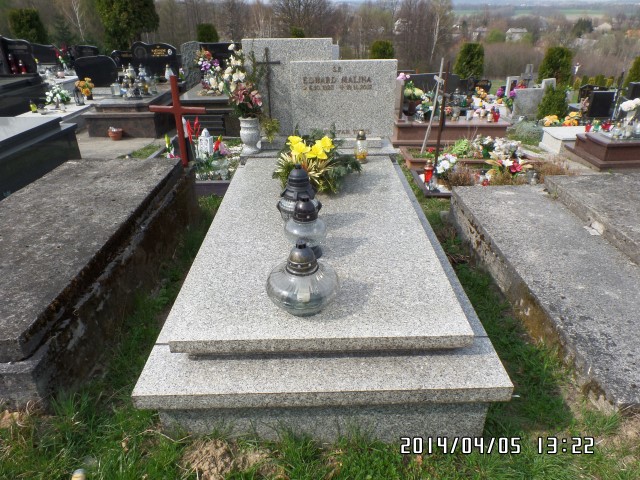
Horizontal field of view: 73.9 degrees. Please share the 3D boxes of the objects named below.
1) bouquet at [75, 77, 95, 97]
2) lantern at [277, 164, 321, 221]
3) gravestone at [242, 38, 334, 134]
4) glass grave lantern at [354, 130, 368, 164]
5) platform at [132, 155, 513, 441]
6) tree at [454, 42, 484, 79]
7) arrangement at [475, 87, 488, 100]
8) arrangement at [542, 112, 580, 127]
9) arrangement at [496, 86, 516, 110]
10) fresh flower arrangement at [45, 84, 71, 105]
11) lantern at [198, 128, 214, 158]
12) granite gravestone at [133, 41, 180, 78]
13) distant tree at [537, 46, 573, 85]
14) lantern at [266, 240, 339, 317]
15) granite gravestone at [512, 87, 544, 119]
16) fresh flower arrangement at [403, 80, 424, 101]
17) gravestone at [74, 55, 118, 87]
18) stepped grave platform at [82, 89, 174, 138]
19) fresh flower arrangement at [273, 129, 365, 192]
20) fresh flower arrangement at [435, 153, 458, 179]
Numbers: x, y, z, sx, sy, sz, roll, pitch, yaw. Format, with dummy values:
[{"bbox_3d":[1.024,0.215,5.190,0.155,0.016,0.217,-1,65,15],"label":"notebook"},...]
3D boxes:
[{"bbox_3d":[-2.714,-1.763,4.900,0.210,0.220,0.210,-1,28,0],"label":"bouquet"},{"bbox_3d":[-0.095,-0.198,1.885,0.197,0.280,0.191,-1,29,0],"label":"lantern"},{"bbox_3d":[-0.193,-0.954,2.696,0.540,0.590,0.090,-1,26,0],"label":"gravestone"},{"bbox_3d":[0.259,-0.587,2.662,0.087,0.192,0.087,-1,29,0],"label":"glass grave lantern"},{"bbox_3d":[0.003,0.049,2.081,1.080,0.346,1.912,-1,29,0],"label":"platform"},{"bbox_3d":[4.922,-5.811,14.000,0.968,1.550,0.968,-1,28,0],"label":"tree"},{"bbox_3d":[3.115,-2.825,8.200,0.250,0.260,0.240,-1,29,0],"label":"arrangement"},{"bbox_3d":[3.351,-1.672,5.900,0.450,0.180,0.260,-1,29,0],"label":"arrangement"},{"bbox_3d":[2.939,-2.230,6.700,0.280,0.340,0.260,-1,29,0],"label":"arrangement"},{"bbox_3d":[-3.334,-1.835,5.400,0.300,0.260,0.270,-1,29,0],"label":"fresh flower arrangement"},{"bbox_3d":[-1.006,-0.863,3.731,0.120,0.230,0.120,11,31,21],"label":"lantern"},{"bbox_3d":[-2.476,-2.709,6.400,0.670,0.570,0.110,-1,28,0],"label":"granite gravestone"},{"bbox_3d":[8.824,-6.529,16.000,1.250,1.500,1.250,-1,29,0],"label":"distant tree"},{"bbox_3d":[-0.061,0.118,1.406,0.236,0.257,0.236,-1,28,0],"label":"lantern"},{"bbox_3d":[4.445,-2.889,9.000,0.720,0.660,0.150,-1,29,0],"label":"granite gravestone"},{"bbox_3d":[0.946,-1.512,4.300,0.210,0.200,0.210,-1,28,0],"label":"fresh flower arrangement"},{"bbox_3d":[-3.022,-2.285,5.750,0.580,0.460,0.100,-1,28,0],"label":"gravestone"},{"bbox_3d":[-2.342,-1.781,5.718,0.848,0.371,1.674,-1,29,0],"label":"stepped grave platform"},{"bbox_3d":[-0.015,-0.471,2.520,0.520,0.280,0.370,-1,28,0],"label":"fresh flower arrangement"},{"bbox_3d":[1.369,-0.801,4.600,0.260,0.260,0.240,-1,29,0],"label":"fresh flower arrangement"}]

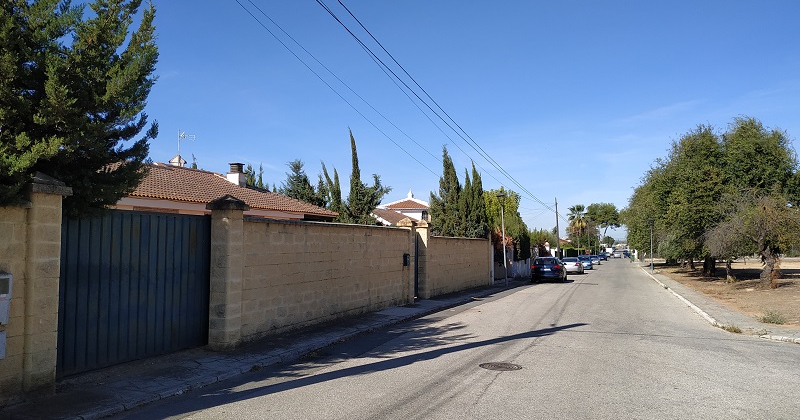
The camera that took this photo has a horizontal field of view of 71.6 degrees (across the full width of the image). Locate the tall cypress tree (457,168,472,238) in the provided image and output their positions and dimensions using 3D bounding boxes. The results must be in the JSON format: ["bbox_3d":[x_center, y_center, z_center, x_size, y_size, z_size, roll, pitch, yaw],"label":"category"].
[{"bbox_3d":[2.930,0.767,24.812,0.950,5.292,0.950,-2,-5,22],"label":"tall cypress tree"}]

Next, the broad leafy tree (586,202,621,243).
[{"bbox_3d":[45.860,4.593,125.006,7.800,12.613,7.800,-2,-5,22],"label":"broad leafy tree"}]

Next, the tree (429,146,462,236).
[{"bbox_3d":[1.849,0.294,22.541,1.500,5.897,1.500,-2,-5,22],"label":"tree"}]

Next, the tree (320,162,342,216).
[{"bbox_3d":[-2.967,0.592,24.023,1.150,5.524,1.150,-2,-5,22],"label":"tree"}]

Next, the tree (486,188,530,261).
[{"bbox_3d":[6.394,1.336,32.992,2.900,5.379,2.900,-2,-5,22],"label":"tree"}]

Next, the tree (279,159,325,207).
[{"bbox_3d":[-5.444,0.463,30.049,2.900,6.680,2.900,-2,-5,22],"label":"tree"}]

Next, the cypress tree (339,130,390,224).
[{"bbox_3d":[-1.187,0.073,18.546,1.800,5.742,1.800,-2,-5,22],"label":"cypress tree"}]

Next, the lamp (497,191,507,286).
[{"bbox_3d":[4.604,1.286,24.673,0.420,4.196,0.420,-2,-5,22],"label":"lamp"}]

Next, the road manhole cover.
[{"bbox_3d":[1.464,2.284,8.081,0.620,0.030,0.620,0,-4,0],"label":"road manhole cover"}]

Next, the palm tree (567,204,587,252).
[{"bbox_3d":[27.993,3.623,87.975,3.200,9.022,3.200,-2,-5,22],"label":"palm tree"}]

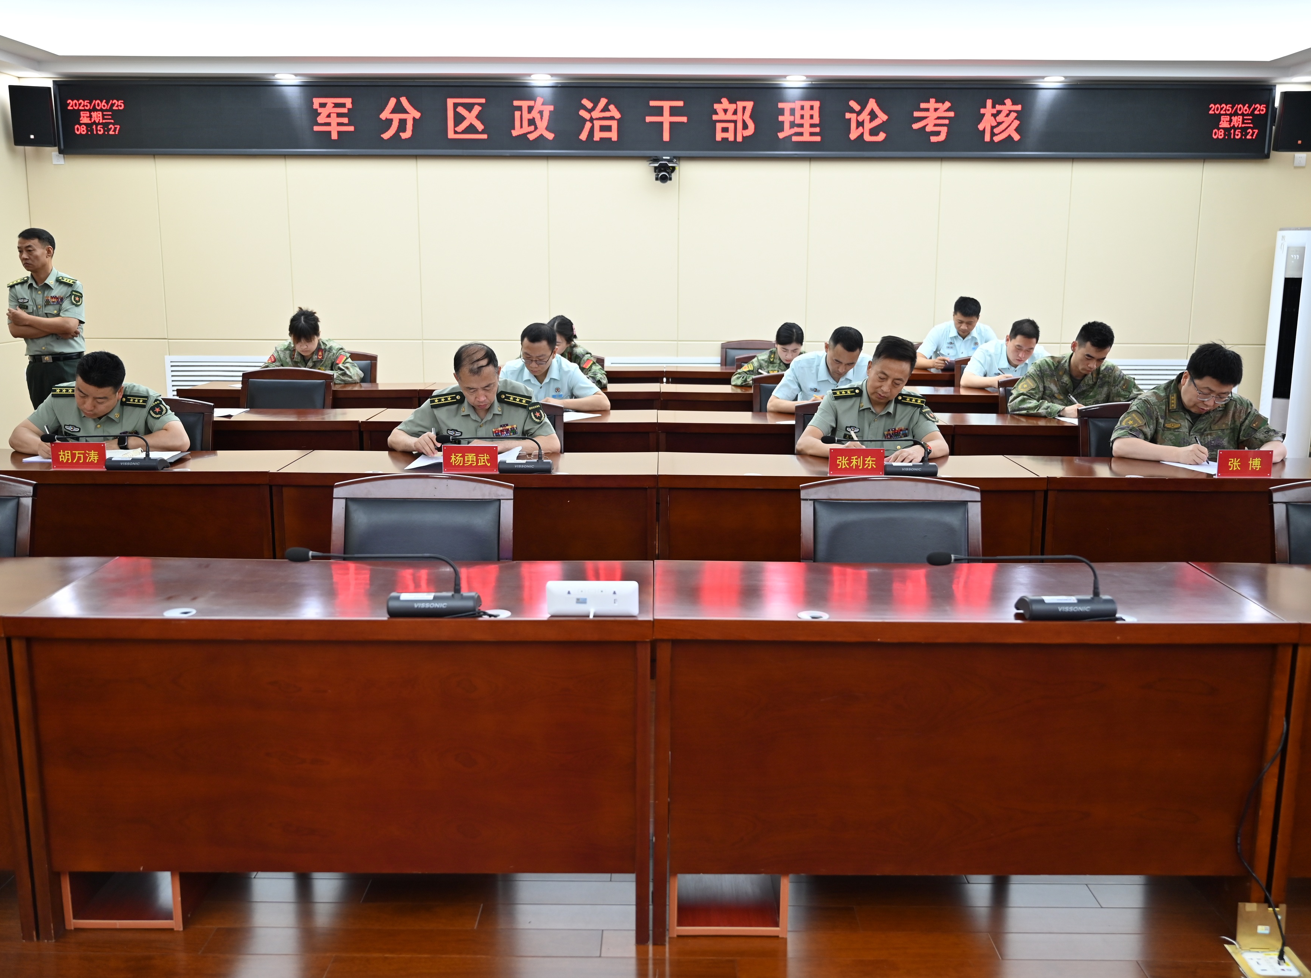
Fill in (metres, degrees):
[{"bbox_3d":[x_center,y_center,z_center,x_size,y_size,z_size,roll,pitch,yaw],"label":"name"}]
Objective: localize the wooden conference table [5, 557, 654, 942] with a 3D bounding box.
[{"bbox_3d":[-0.708,0.602,2.972,1.410,0.760,0.510,0,11,1],"label":"wooden conference table"}]

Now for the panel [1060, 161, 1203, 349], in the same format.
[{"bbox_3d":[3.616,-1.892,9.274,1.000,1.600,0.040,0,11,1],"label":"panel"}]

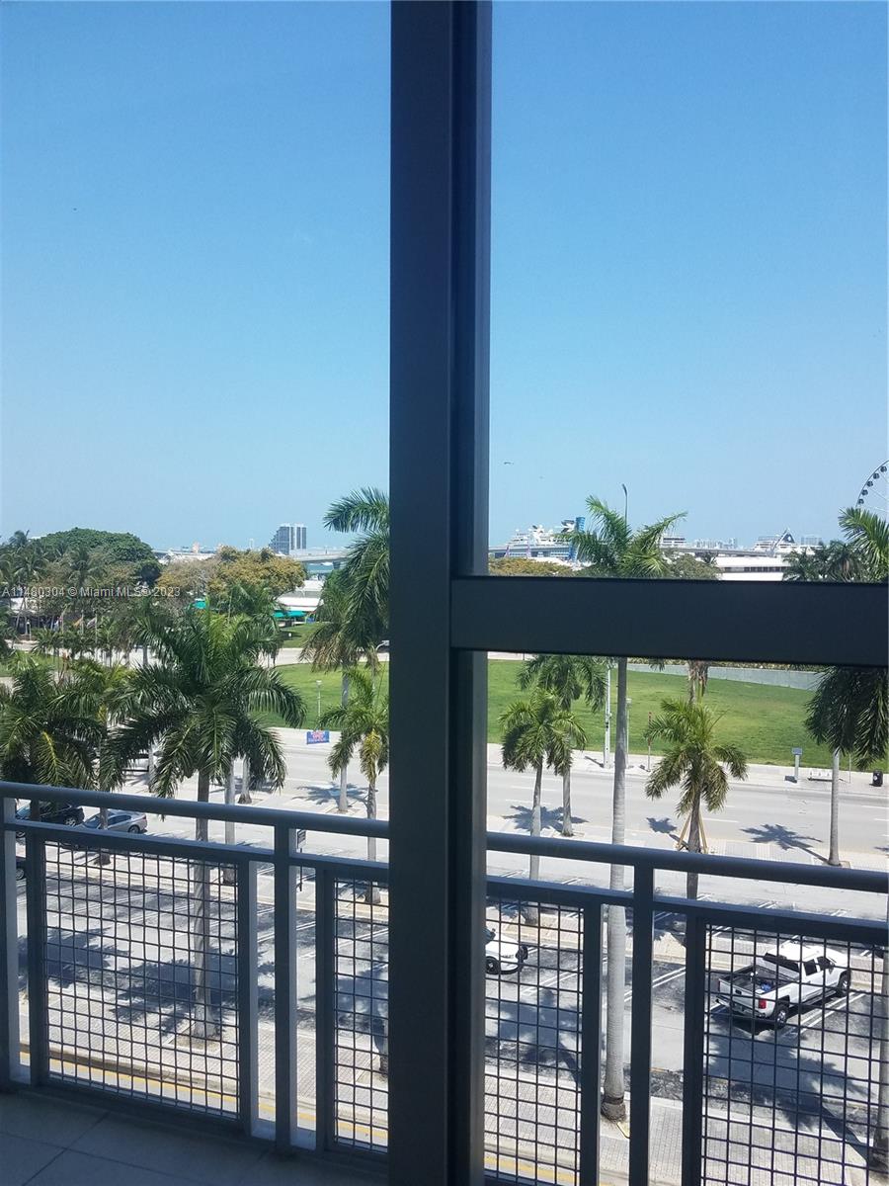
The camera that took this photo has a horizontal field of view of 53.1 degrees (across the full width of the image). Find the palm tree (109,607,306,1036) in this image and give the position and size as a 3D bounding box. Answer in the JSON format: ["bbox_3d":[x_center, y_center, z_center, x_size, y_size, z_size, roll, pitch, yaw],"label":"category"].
[{"bbox_3d":[-7.870,7.711,29.690,6.400,14.360,6.400,0,3,0],"label":"palm tree"}]

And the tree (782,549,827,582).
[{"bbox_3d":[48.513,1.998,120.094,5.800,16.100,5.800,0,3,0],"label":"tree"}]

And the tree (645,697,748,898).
[{"bbox_3d":[10.372,9.472,36.981,4.300,10.440,4.300,0,3,0],"label":"tree"}]

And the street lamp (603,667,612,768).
[{"bbox_3d":[12.330,9.160,67.168,0.600,8.150,0.600,0,3,0],"label":"street lamp"}]

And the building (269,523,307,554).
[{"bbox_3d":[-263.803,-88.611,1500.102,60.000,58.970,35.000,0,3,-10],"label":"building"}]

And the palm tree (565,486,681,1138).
[{"bbox_3d":[5.023,6.257,25.296,3.900,17.910,3.900,0,3,0],"label":"palm tree"}]

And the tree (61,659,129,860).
[{"bbox_3d":[-17.625,8.717,46.062,4.300,10.590,4.300,0,3,0],"label":"tree"}]

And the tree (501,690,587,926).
[{"bbox_3d":[4.299,9.354,39.335,3.900,10.340,3.900,0,3,0],"label":"tree"}]

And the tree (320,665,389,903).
[{"bbox_3d":[-3.518,8.873,41.279,4.600,10.980,4.600,0,3,0],"label":"tree"}]

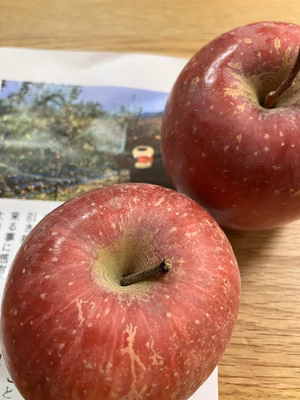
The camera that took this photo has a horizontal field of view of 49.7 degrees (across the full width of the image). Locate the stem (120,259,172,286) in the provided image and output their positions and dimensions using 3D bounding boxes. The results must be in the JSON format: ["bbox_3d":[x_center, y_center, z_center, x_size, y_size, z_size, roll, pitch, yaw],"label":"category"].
[{"bbox_3d":[-0.002,0.024,0.104,0.018,0.003,0.003,-24,78,18],"label":"stem"}]

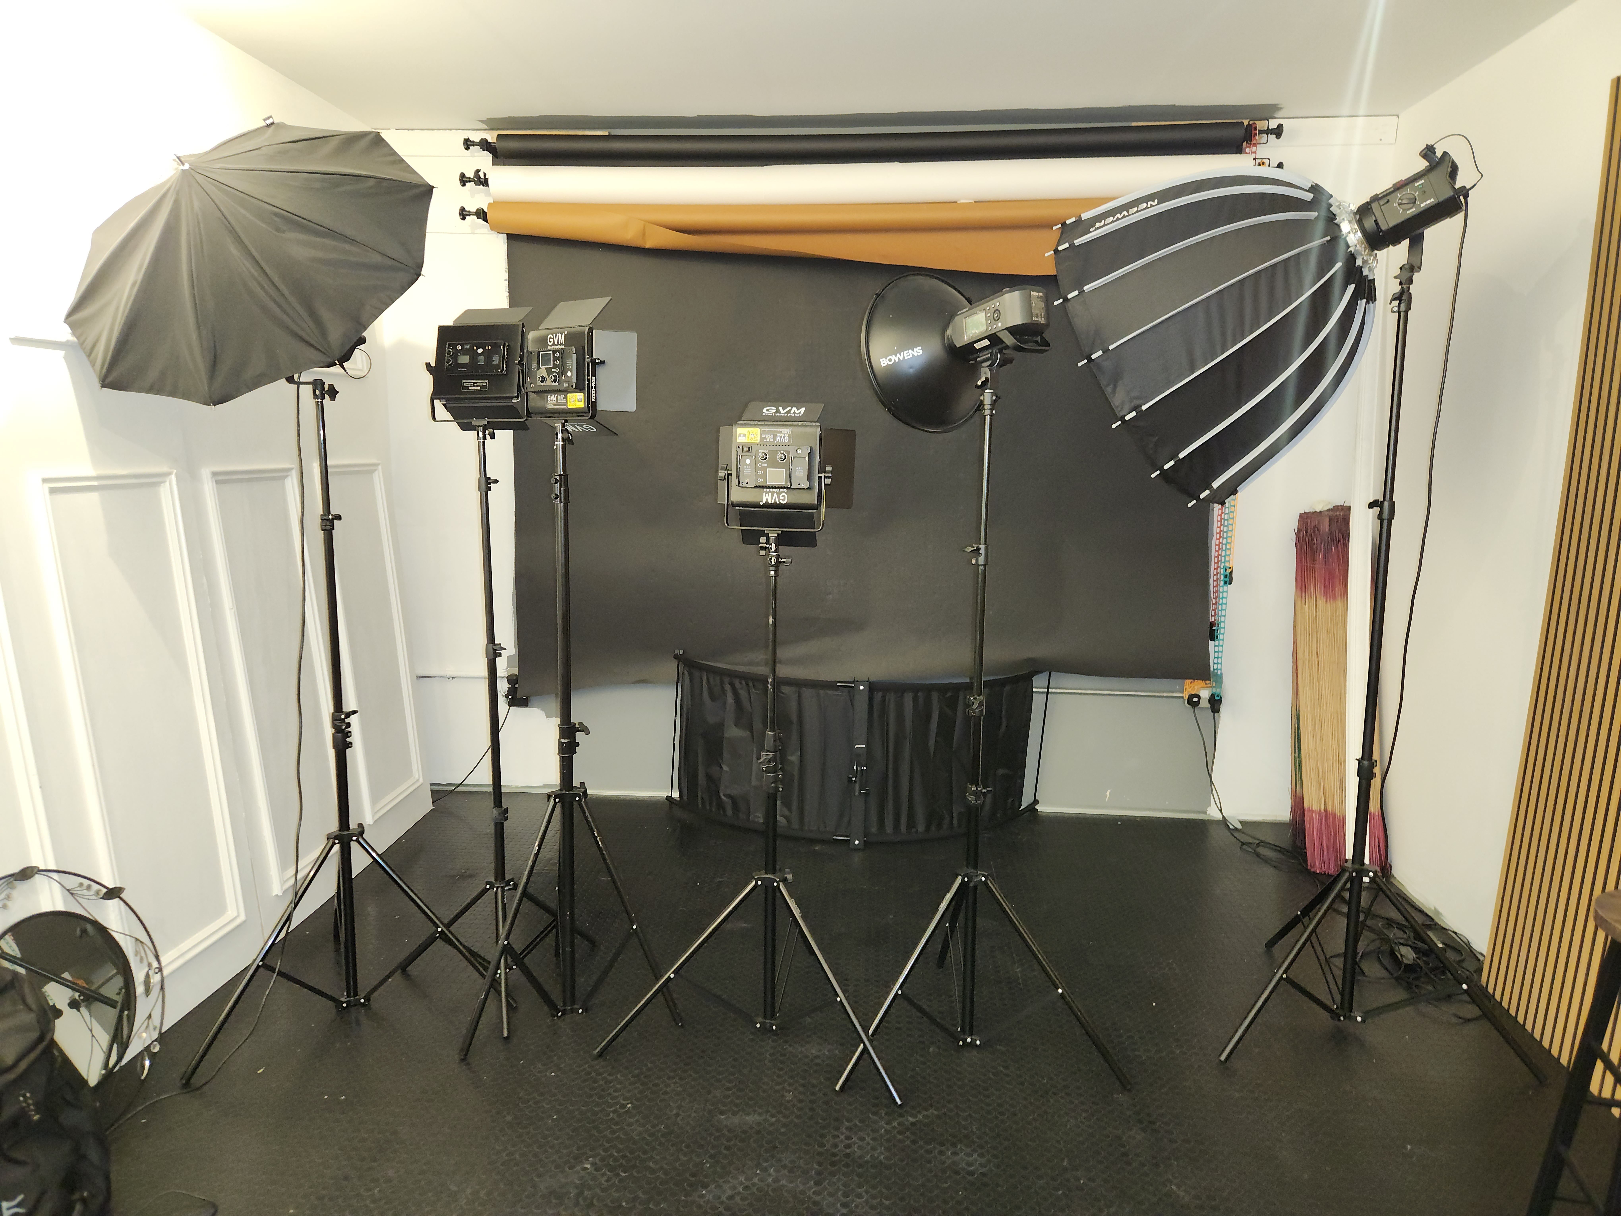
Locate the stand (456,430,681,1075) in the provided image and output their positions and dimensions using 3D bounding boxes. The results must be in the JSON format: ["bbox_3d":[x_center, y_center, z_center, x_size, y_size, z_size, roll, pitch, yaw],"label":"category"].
[{"bbox_3d":[-0.641,0.287,2.732,0.542,1.492,0.493,-2,9,-19],"label":"stand"}]

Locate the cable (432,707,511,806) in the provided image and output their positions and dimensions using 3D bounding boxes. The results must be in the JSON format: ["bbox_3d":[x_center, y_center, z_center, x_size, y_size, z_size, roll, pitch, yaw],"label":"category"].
[{"bbox_3d":[-1.382,0.603,4.400,0.292,0.375,0.140,1,8,5],"label":"cable"}]

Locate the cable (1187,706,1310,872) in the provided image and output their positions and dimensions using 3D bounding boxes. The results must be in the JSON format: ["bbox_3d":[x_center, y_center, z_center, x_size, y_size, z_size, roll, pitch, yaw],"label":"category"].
[{"bbox_3d":[1.585,0.648,3.943,0.309,0.460,0.480,1,8,5],"label":"cable"}]

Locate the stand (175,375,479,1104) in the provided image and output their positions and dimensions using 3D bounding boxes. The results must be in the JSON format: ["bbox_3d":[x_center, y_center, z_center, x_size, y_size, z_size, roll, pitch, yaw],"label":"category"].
[{"bbox_3d":[-1.235,0.232,2.755,0.766,1.586,0.654,-4,10,-30],"label":"stand"}]

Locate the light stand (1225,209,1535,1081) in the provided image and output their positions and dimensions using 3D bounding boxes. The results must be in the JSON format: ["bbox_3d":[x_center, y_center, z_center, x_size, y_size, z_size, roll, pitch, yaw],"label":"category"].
[{"bbox_3d":[1.329,0.094,2.669,0.725,1.920,0.721,0,8,-4],"label":"light stand"}]

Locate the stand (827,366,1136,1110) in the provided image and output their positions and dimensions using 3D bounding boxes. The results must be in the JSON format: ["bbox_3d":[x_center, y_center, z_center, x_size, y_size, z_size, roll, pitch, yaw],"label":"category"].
[{"bbox_3d":[0.381,0.244,2.605,0.683,1.629,0.624,0,8,-4],"label":"stand"}]

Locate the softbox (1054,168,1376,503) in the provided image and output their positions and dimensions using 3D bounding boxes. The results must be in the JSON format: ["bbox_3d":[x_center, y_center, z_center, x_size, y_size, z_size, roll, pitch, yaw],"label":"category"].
[{"bbox_3d":[1.098,-0.763,2.702,0.593,0.863,0.863,-29,-12,38],"label":"softbox"}]

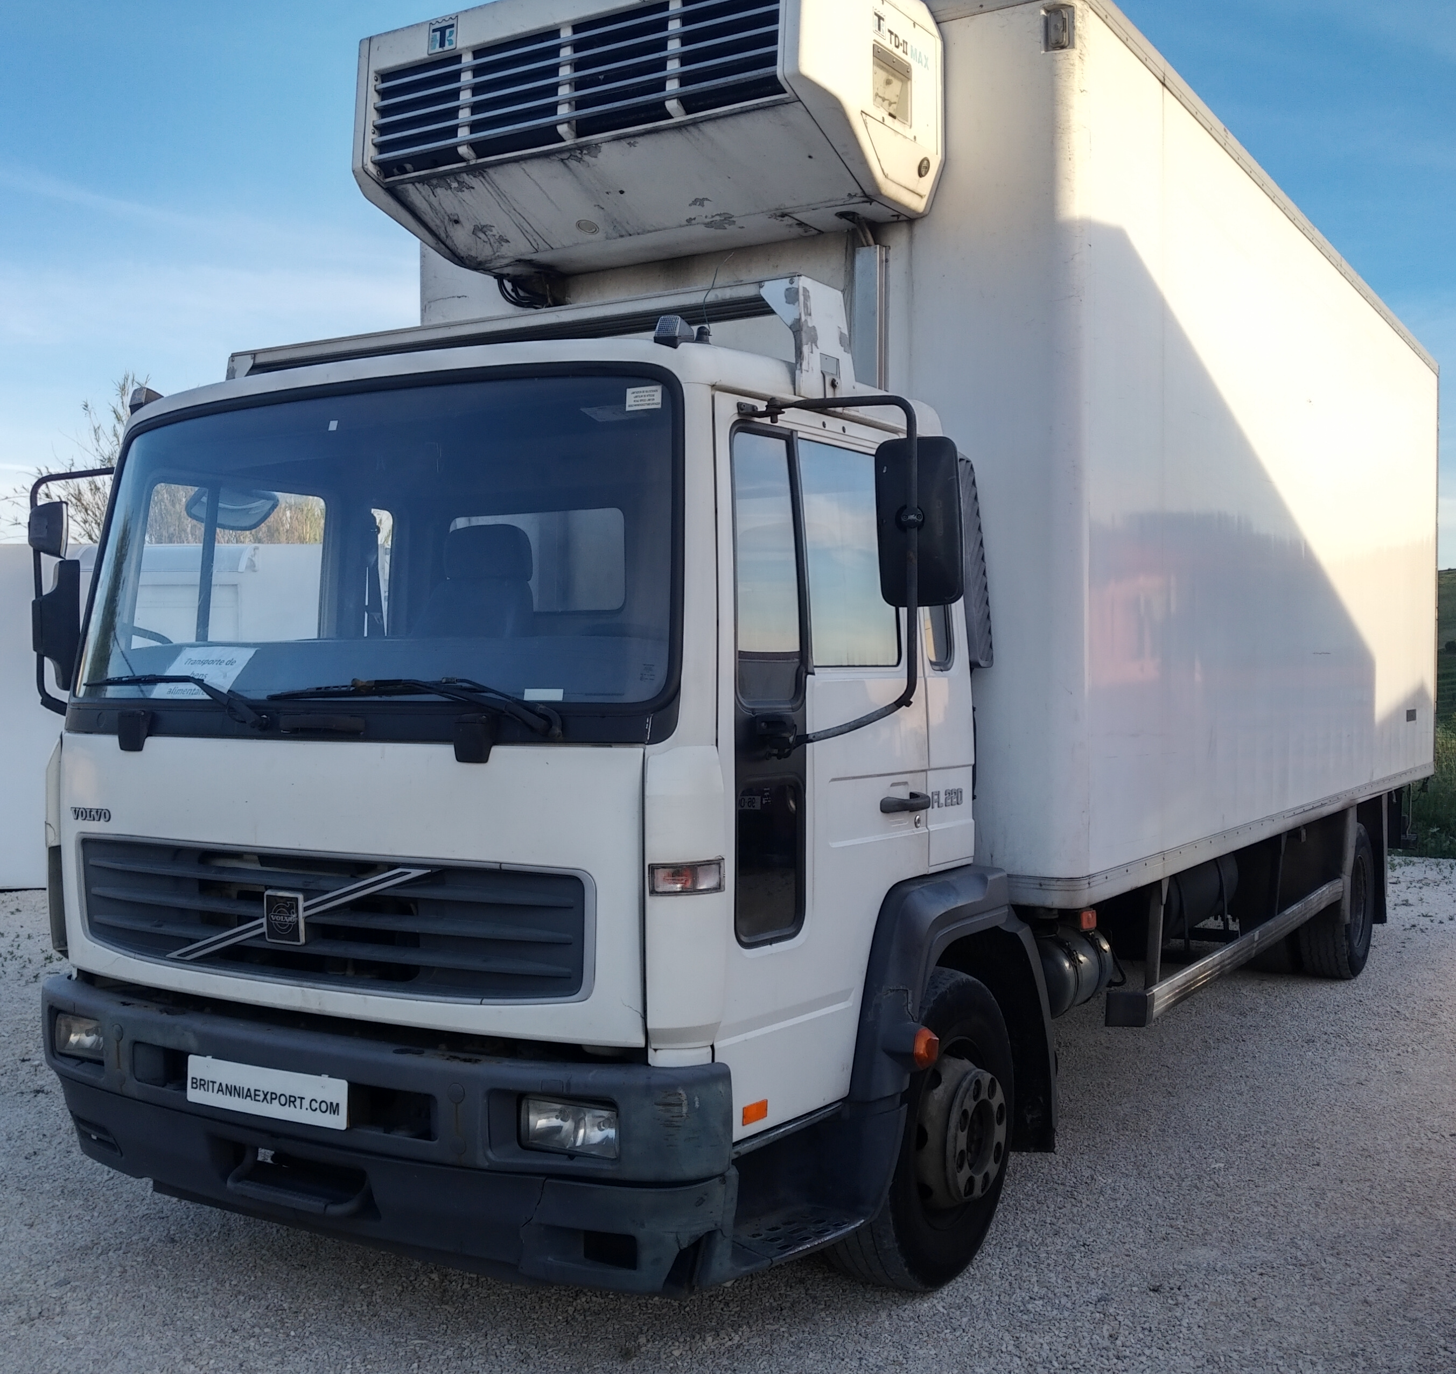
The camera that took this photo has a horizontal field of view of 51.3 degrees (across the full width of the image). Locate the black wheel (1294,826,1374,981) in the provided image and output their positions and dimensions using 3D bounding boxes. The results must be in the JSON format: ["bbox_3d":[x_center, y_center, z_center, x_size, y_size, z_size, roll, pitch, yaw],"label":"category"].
[{"bbox_3d":[3.346,1.170,8.399,0.275,0.851,0.851,1,1,33],"label":"black wheel"}]

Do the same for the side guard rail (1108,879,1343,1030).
[{"bbox_3d":[2.261,1.106,6.592,0.173,0.124,3.213,1,1,33],"label":"side guard rail"}]

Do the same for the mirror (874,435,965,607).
[{"bbox_3d":[0.393,-0.340,3.100,0.185,0.345,0.085,-1,1,14],"label":"mirror"}]

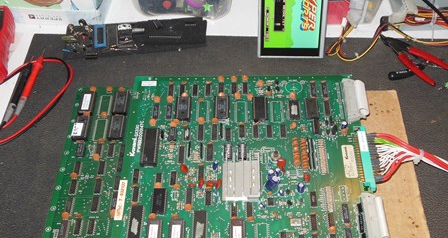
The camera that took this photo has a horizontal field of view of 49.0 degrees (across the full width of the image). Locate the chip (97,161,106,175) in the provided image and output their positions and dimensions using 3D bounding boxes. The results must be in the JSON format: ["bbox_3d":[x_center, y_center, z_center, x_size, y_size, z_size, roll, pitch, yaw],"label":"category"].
[{"bbox_3d":[-0.164,0.066,0.659,0.007,0.004,0.019,-1,55,1],"label":"chip"}]

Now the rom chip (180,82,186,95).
[{"bbox_3d":[-0.061,-0.042,0.712,0.007,0.004,0.020,0,56,1],"label":"rom chip"}]

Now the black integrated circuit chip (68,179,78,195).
[{"bbox_3d":[-0.200,0.091,0.653,0.008,0.004,0.020,0,56,1],"label":"black integrated circuit chip"}]

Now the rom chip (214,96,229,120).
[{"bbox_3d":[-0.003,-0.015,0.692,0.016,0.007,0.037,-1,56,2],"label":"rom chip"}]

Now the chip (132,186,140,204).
[{"bbox_3d":[-0.111,0.096,0.620,0.008,0.004,0.020,0,56,1],"label":"chip"}]

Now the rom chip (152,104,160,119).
[{"bbox_3d":[-0.096,-0.010,0.699,0.008,0.004,0.024,-1,54,2],"label":"rom chip"}]

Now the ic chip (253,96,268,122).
[{"bbox_3d":[0.049,-0.013,0.687,0.016,0.008,0.038,0,56,1],"label":"ic chip"}]

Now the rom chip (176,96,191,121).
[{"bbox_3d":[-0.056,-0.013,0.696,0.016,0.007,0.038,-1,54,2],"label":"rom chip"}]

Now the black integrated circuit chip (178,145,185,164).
[{"bbox_3d":[-0.056,0.048,0.655,0.008,0.004,0.025,-1,54,2],"label":"black integrated circuit chip"}]

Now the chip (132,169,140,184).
[{"bbox_3d":[-0.113,0.075,0.639,0.007,0.004,0.019,-1,54,2],"label":"chip"}]

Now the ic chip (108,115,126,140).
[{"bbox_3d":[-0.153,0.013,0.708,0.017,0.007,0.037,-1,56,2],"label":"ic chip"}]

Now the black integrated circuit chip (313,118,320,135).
[{"bbox_3d":[0.127,0.011,0.675,0.008,0.004,0.024,-1,54,2],"label":"black integrated circuit chip"}]

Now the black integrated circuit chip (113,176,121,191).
[{"bbox_3d":[-0.141,0.086,0.655,0.008,0.004,0.020,0,56,1],"label":"black integrated circuit chip"}]

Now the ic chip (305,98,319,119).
[{"bbox_3d":[0.123,-0.014,0.685,0.015,0.005,0.032,-1,55,2],"label":"ic chip"}]

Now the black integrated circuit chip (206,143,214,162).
[{"bbox_3d":[-0.019,0.045,0.654,0.008,0.004,0.025,-1,56,2],"label":"black integrated circuit chip"}]

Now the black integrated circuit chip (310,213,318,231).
[{"bbox_3d":[0.108,0.124,0.591,0.007,0.004,0.020,-1,55,2],"label":"black integrated circuit chip"}]

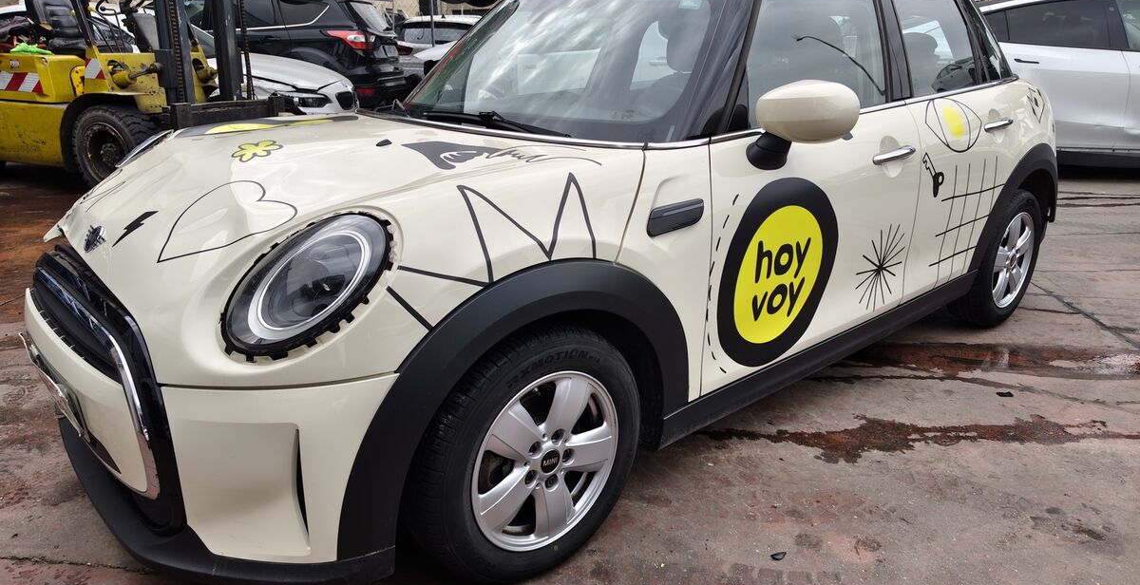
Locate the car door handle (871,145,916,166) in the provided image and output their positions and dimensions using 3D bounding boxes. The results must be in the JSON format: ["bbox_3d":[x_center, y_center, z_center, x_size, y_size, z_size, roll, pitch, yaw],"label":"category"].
[{"bbox_3d":[0.986,-0.419,2.308,0.255,0.040,0.050,-15,24,-38],"label":"car door handle"}]

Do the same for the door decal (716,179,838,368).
[{"bbox_3d":[0.589,-0.049,2.111,0.550,0.540,0.040,-15,24,-38],"label":"door decal"}]

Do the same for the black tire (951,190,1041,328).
[{"bbox_3d":[1.856,-0.161,3.313,0.605,0.605,0.180,-15,24,-38],"label":"black tire"}]

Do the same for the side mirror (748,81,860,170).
[{"bbox_3d":[0.591,-0.432,1.925,0.200,0.215,0.220,-15,24,-38],"label":"side mirror"}]

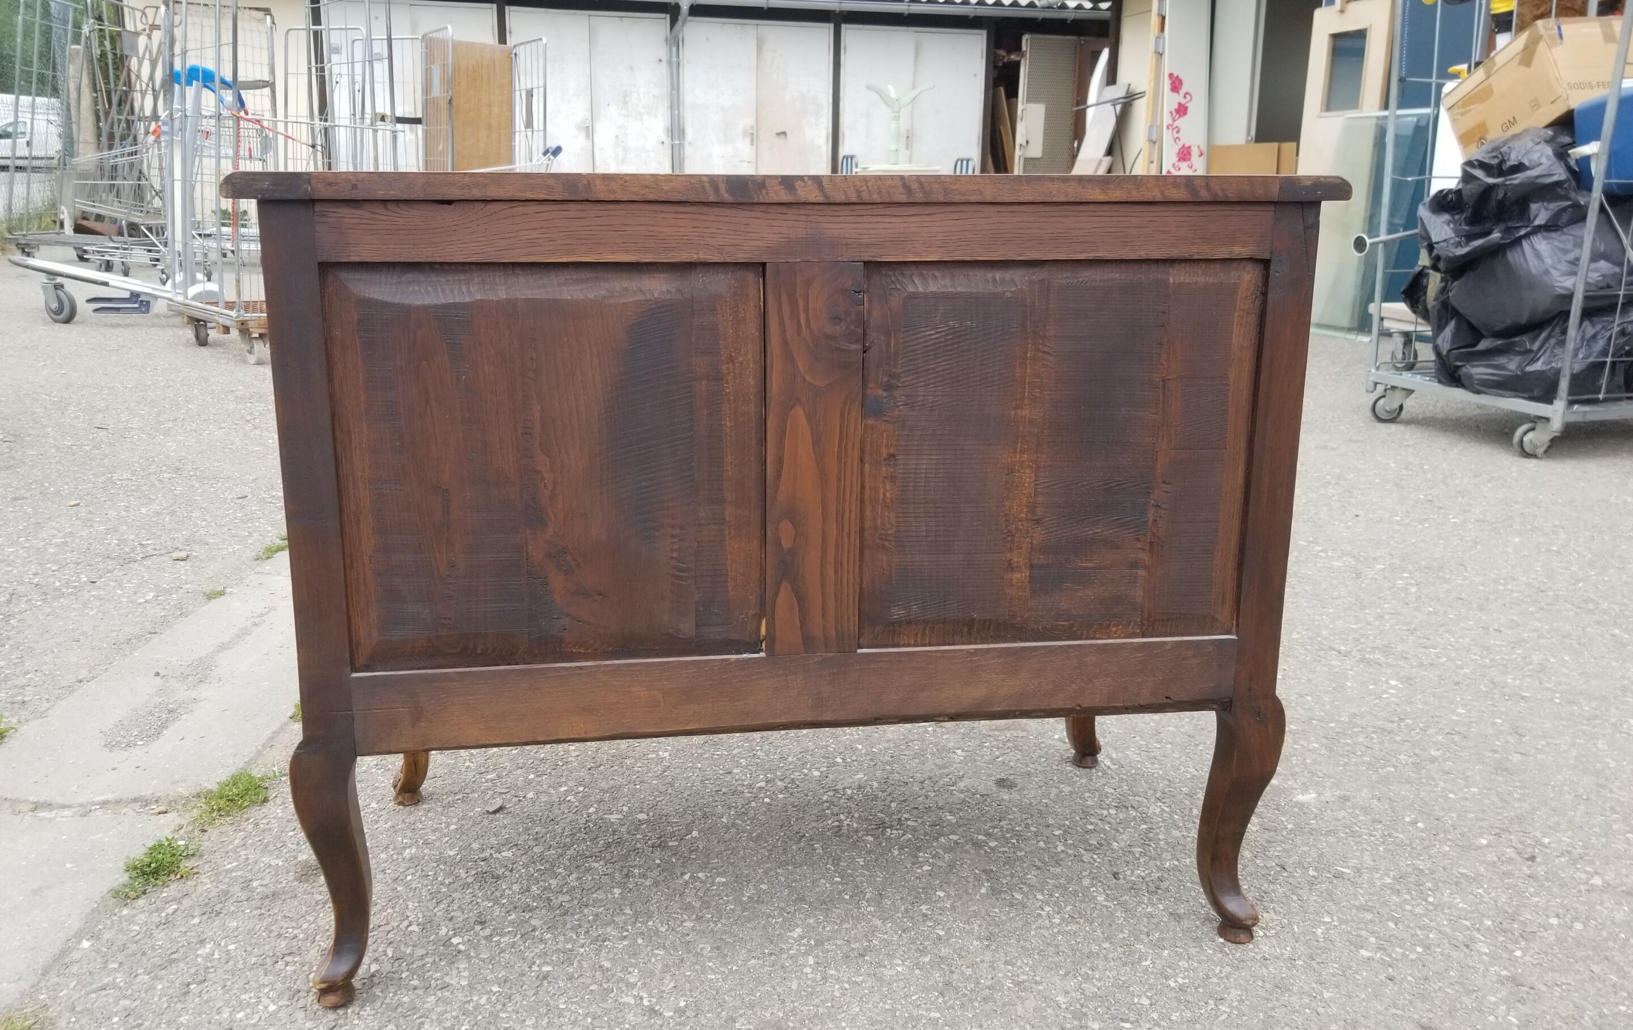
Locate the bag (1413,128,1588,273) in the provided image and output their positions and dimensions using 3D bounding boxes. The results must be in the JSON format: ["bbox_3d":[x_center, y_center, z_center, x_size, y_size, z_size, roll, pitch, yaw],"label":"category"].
[{"bbox_3d":[2.235,-1.025,3.980,0.520,0.450,0.480,9,18,29],"label":"bag"}]

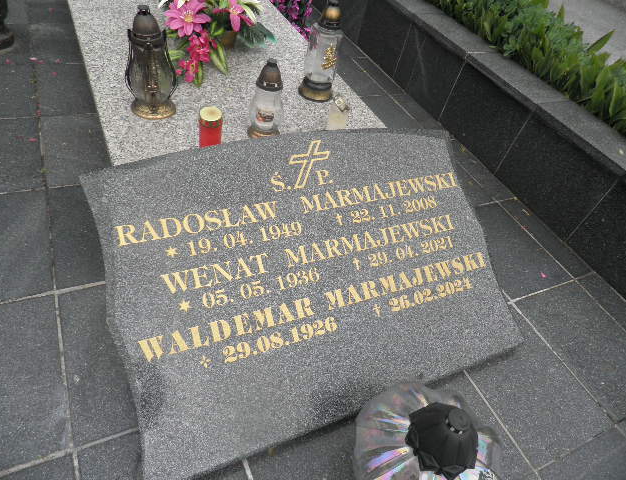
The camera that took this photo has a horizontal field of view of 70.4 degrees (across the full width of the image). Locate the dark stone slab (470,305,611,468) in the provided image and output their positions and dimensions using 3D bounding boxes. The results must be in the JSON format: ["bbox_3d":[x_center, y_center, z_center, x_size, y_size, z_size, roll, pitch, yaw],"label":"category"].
[{"bbox_3d":[0.558,0.367,1.198,0.297,0.025,0.396,-12,51,-24],"label":"dark stone slab"}]

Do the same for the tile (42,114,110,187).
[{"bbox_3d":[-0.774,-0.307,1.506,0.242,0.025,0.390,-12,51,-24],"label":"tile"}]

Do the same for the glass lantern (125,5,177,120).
[{"bbox_3d":[-0.448,-0.490,1.223,0.141,0.285,0.134,-12,51,-24],"label":"glass lantern"}]

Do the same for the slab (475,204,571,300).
[{"bbox_3d":[0.662,0.028,1.556,0.299,0.025,0.405,-12,51,-24],"label":"slab"}]

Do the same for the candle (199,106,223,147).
[{"bbox_3d":[-0.274,-0.284,1.188,0.061,0.115,0.061,-12,51,-24],"label":"candle"}]

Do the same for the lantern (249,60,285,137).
[{"bbox_3d":[-0.128,-0.409,1.275,0.101,0.219,0.101,-12,51,-24],"label":"lantern"}]

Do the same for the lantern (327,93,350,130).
[{"bbox_3d":[0.072,-0.393,1.389,0.060,0.110,0.060,-12,51,-24],"label":"lantern"}]

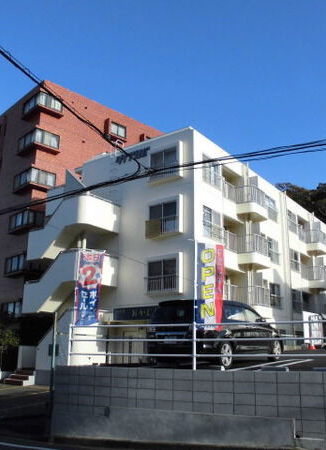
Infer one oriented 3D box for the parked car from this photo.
[{"bbox_3d":[1.616,2.962,12.194,1.710,1.550,4.580,-11,-19,35],"label":"parked car"}]

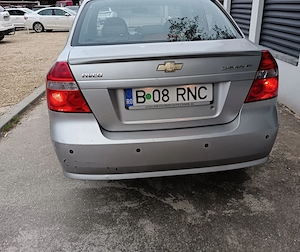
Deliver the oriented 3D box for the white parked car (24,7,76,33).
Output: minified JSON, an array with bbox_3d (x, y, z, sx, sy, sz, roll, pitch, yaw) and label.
[{"bbox_3d":[-5.873,-7.053,18.296,4.680,1.460,1.810,-3,24,-2],"label":"white parked car"}]

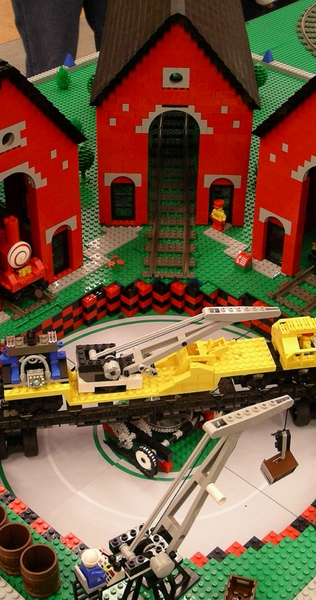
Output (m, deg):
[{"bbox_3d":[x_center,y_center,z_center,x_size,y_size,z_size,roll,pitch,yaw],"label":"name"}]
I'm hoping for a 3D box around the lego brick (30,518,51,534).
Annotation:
[{"bbox_3d":[-0.107,0.209,0.775,0.016,0.011,0.016,30,45,34],"label":"lego brick"}]

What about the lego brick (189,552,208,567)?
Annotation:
[{"bbox_3d":[0.035,0.232,0.746,0.016,0.011,0.016,30,45,34],"label":"lego brick"}]

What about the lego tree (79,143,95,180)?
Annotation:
[{"bbox_3d":[-0.110,-0.196,1.242,0.032,0.054,0.032,0,38,-1],"label":"lego tree"}]

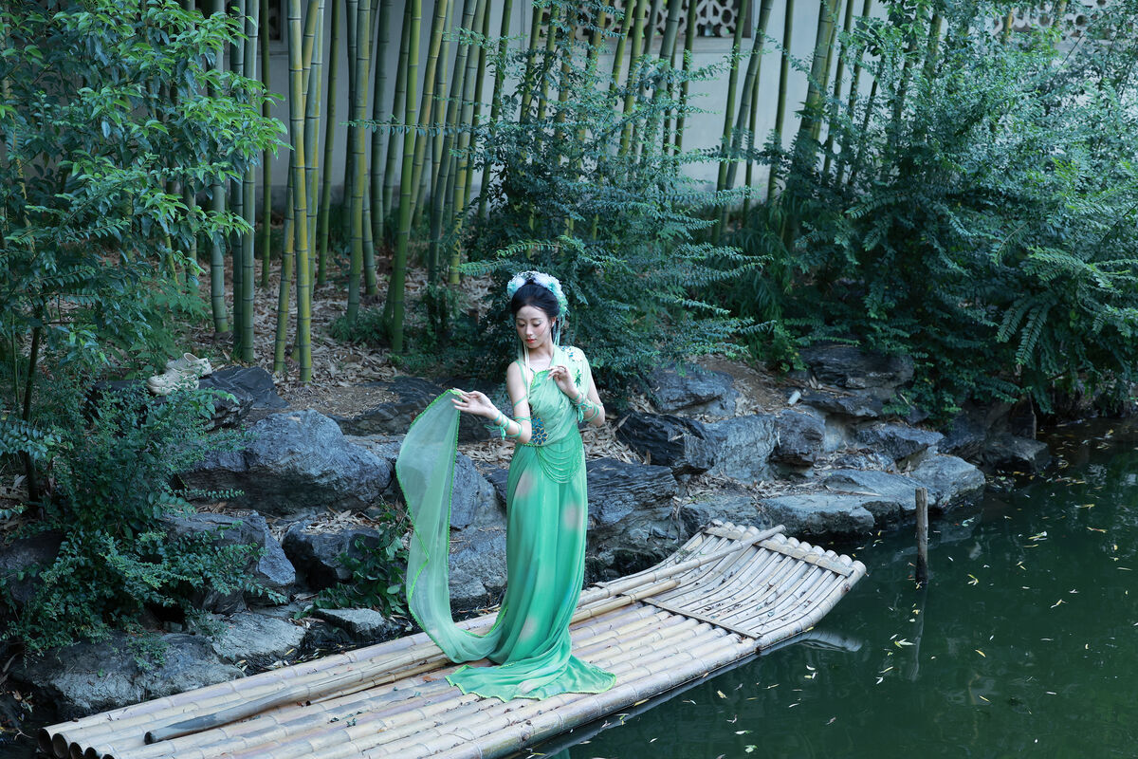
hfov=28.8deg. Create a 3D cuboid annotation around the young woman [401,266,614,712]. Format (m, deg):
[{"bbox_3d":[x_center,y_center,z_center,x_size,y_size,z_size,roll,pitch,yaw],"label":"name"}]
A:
[{"bbox_3d":[-0.250,0.390,8.940,0.920,1.660,0.640,3,12,15],"label":"young woman"}]

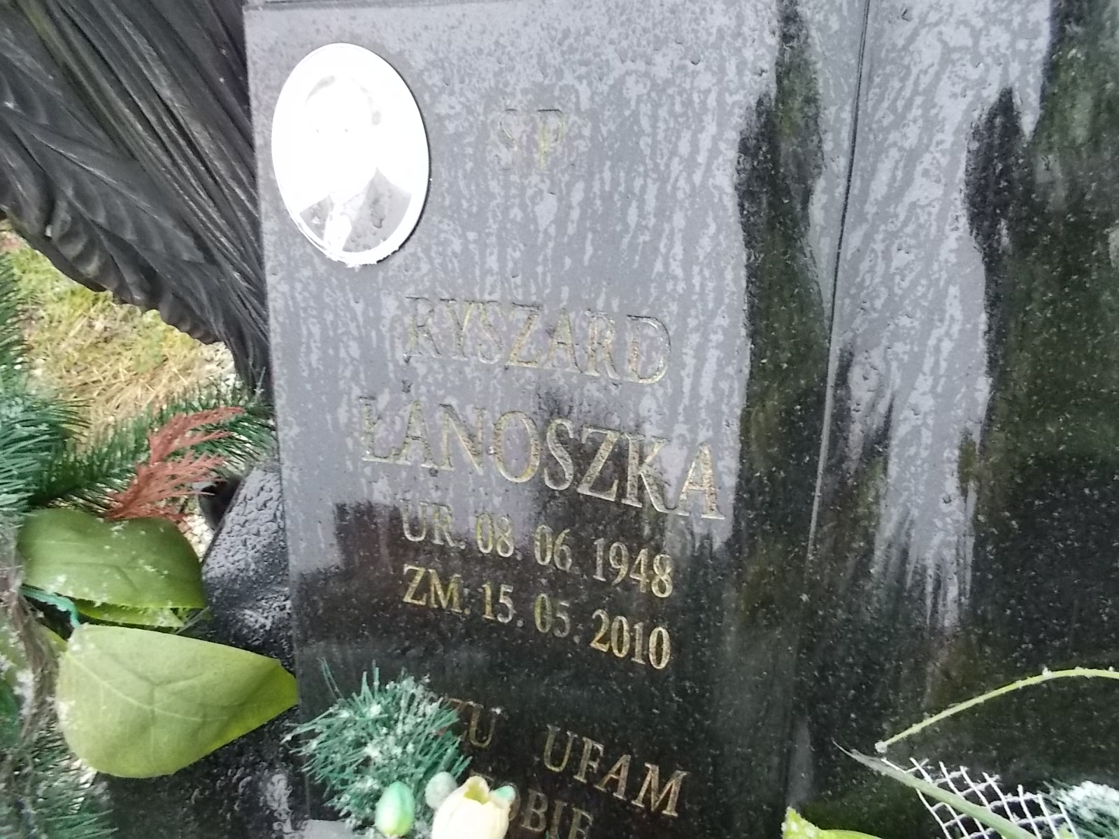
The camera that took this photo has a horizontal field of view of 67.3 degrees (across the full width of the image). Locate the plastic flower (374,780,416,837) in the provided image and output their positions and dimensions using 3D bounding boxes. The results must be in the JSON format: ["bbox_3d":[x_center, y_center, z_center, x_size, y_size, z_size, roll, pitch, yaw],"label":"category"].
[{"bbox_3d":[-0.106,0.250,0.540,0.026,0.036,0.026,1,21,0],"label":"plastic flower"}]

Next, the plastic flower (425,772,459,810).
[{"bbox_3d":[-0.077,0.248,0.560,0.024,0.030,0.024,1,21,0],"label":"plastic flower"}]

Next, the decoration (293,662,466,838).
[{"bbox_3d":[-0.120,0.230,0.570,0.120,0.130,0.115,7,21,15],"label":"decoration"}]

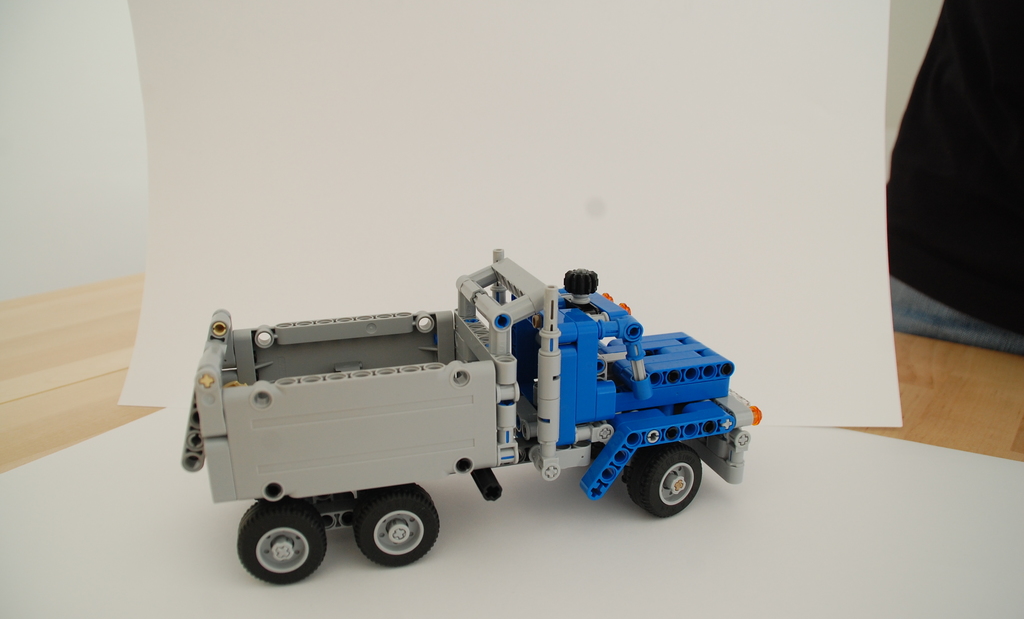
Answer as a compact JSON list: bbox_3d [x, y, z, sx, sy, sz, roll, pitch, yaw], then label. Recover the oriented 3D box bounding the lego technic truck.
[{"bbox_3d":[-0.015,0.033,0.300,0.219,0.100,0.073,-5,17,-16],"label":"lego technic truck"}]

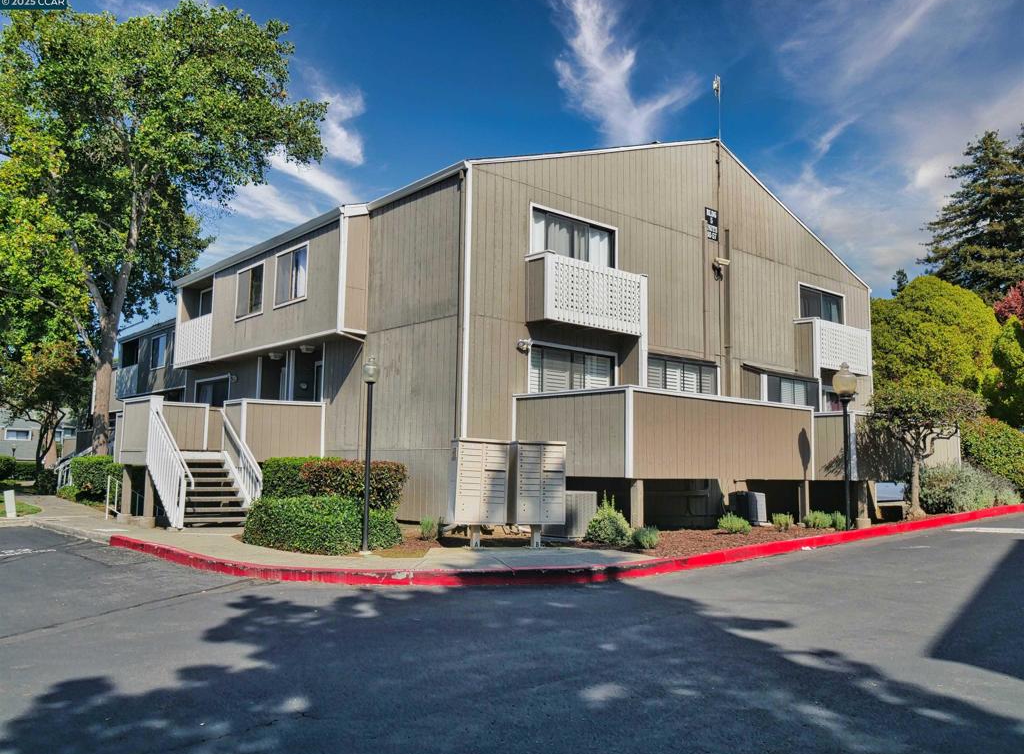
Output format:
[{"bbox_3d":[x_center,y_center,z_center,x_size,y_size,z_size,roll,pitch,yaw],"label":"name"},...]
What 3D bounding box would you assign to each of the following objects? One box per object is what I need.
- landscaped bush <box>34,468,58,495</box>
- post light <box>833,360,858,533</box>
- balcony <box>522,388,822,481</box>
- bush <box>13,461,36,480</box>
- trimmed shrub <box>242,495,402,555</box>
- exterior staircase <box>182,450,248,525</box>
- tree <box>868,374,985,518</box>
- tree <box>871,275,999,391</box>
[{"bbox_3d":[-17.459,3.918,30.999,0.850,0.990,0.850,6,-8,-40],"label":"landscaped bush"},{"bbox_3d":[6.320,1.303,15.649,0.450,3.170,0.450,6,-8,-40],"label":"post light"},{"bbox_3d":[3.123,1.241,16.284,5.730,1.480,2.850,6,-8,-40],"label":"balcony"},{"bbox_3d":[-29.604,5.674,50.300,1.500,1.080,1.400,6,-8,-40],"label":"bush"},{"bbox_3d":[-2.932,2.188,12.567,1.350,0.700,2.650,6,-8,-40],"label":"trimmed shrub"},{"bbox_3d":[-6.217,2.222,16.683,1.500,1.470,1.950,6,-8,-40],"label":"exterior staircase"},{"bbox_3d":[8.757,1.444,17.500,2.400,3.020,2.400,6,-8,-40],"label":"tree"},{"bbox_3d":[14.989,0.156,29.582,5.400,7.640,5.200,6,-8,-40],"label":"tree"}]

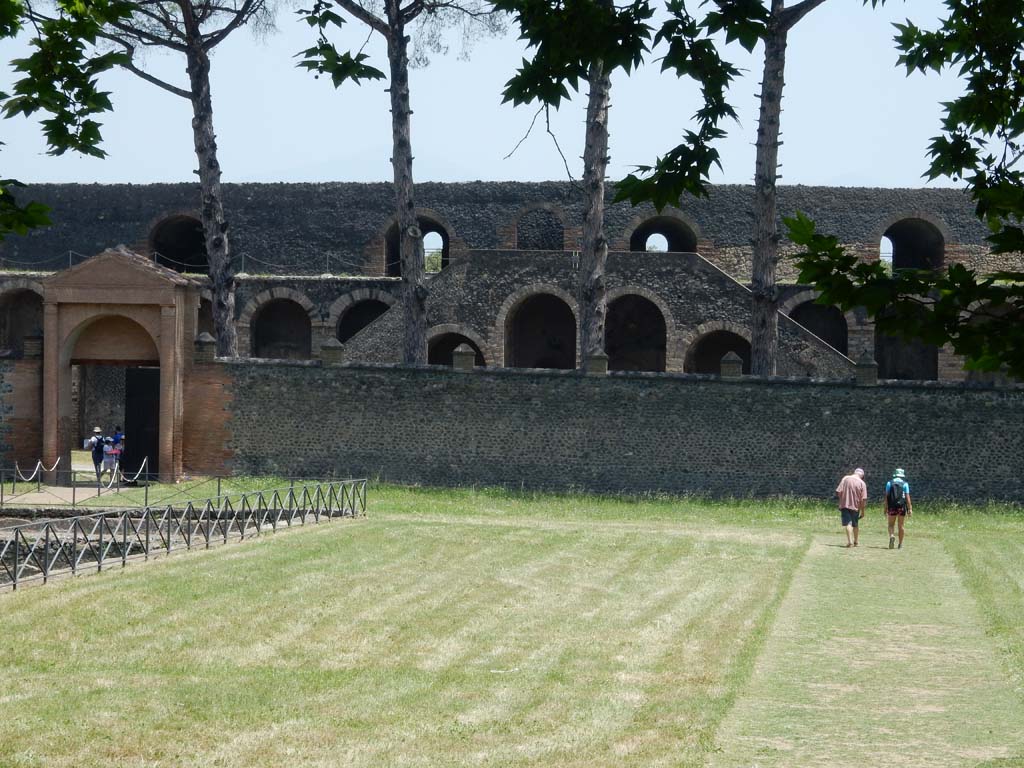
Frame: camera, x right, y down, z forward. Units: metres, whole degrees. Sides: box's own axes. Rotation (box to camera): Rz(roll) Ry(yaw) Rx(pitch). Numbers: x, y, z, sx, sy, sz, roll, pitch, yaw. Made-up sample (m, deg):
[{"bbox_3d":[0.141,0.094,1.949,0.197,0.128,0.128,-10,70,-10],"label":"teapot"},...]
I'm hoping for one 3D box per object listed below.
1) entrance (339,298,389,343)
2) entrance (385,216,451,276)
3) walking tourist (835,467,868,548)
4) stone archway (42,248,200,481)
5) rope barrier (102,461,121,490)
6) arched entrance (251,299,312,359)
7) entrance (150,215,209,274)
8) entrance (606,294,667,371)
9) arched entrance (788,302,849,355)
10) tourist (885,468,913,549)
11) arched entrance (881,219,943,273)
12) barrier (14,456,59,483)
[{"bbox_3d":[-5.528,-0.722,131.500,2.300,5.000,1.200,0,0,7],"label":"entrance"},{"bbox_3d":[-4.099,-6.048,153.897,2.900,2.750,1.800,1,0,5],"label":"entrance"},{"bbox_3d":[7.180,2.627,73.200,0.640,1.660,0.450,1,0,6],"label":"walking tourist"},{"bbox_3d":[-12.309,-0.545,108.939,4.200,7.300,2.900,1,0,7],"label":"stone archway"},{"bbox_3d":[-12.153,2.838,105.198,0.650,0.950,0.400,1,0,8],"label":"rope barrier"},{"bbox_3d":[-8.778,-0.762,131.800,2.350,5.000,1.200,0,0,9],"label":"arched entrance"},{"bbox_3d":[-13.053,-5.431,136.700,2.450,2.500,1.600,0,0,11],"label":"entrance"},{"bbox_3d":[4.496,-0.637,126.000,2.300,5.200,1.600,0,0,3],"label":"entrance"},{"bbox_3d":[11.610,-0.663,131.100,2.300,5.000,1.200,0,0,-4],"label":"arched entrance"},{"bbox_3d":[8.063,2.603,72.200,0.580,1.670,0.500,0,0,6],"label":"tourist"},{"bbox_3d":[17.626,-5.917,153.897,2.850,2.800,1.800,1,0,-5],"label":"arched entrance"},{"bbox_3d":[-14.100,2.720,103.100,0.250,0.900,6.200,0,0,5],"label":"barrier"}]

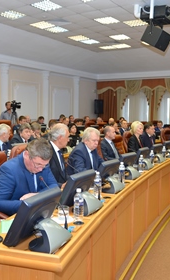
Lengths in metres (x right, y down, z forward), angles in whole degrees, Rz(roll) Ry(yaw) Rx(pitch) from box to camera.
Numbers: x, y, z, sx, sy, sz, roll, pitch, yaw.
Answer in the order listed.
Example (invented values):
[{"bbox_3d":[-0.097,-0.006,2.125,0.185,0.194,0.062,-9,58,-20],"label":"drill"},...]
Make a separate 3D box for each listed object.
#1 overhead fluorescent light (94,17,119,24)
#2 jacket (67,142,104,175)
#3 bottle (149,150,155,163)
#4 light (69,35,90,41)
[{"bbox_3d":[0.601,-3.317,8.733,0.600,0.080,0.600,5,6,35],"label":"overhead fluorescent light"},{"bbox_3d":[0.069,0.340,3.489,0.440,0.630,0.520,4,5,29],"label":"jacket"},{"bbox_3d":[0.986,0.259,4.600,0.066,0.220,0.066,5,6,35],"label":"bottle"},{"bbox_3d":[-0.162,-3.479,10.709,0.600,0.080,0.600,5,6,35],"label":"light"}]

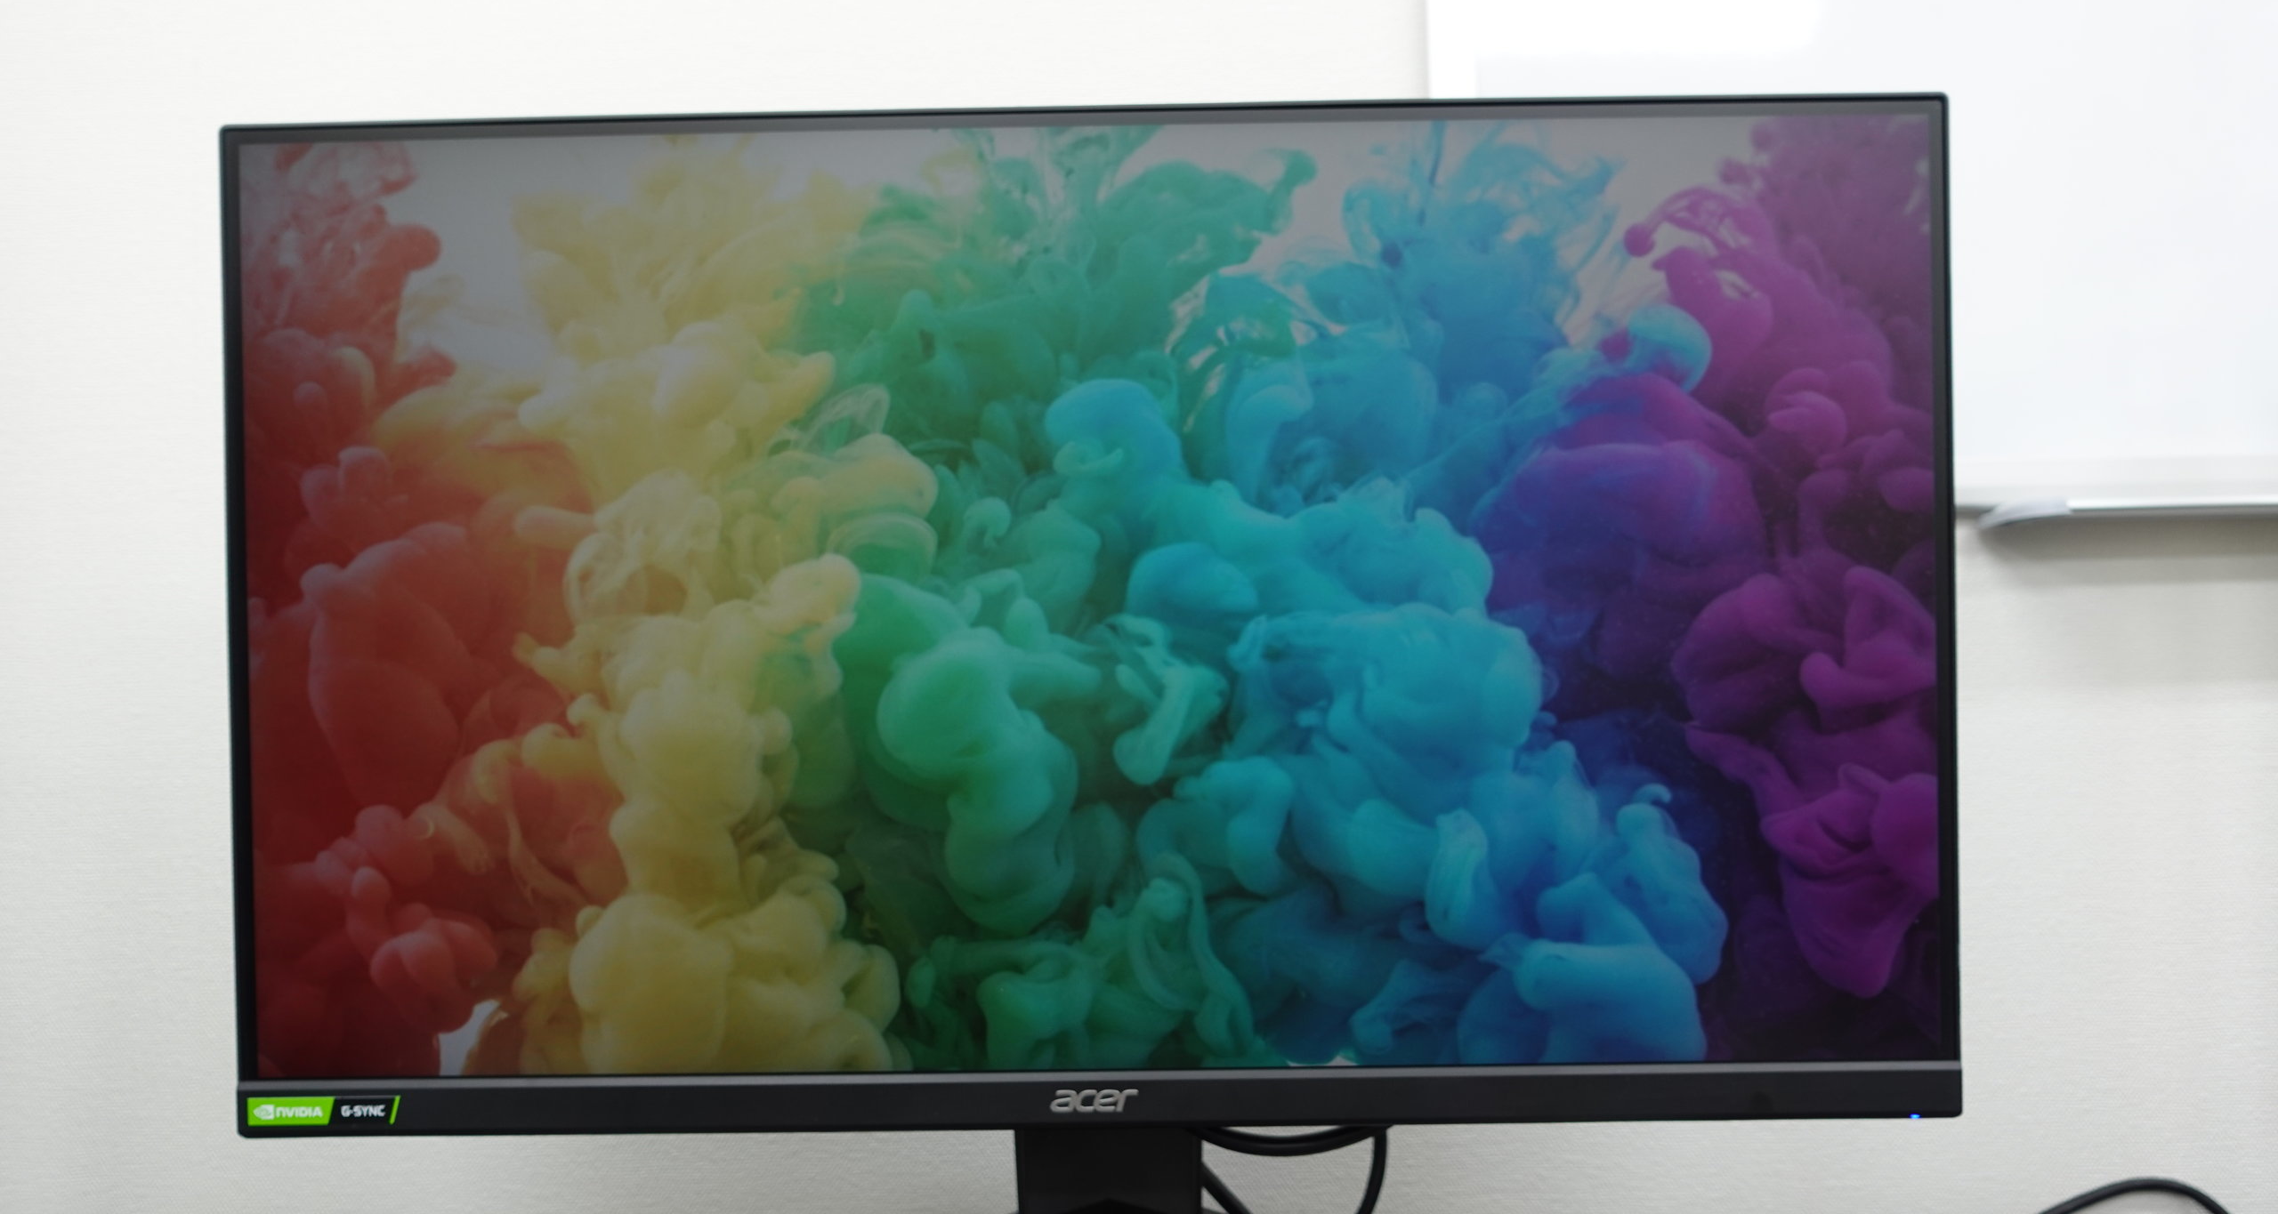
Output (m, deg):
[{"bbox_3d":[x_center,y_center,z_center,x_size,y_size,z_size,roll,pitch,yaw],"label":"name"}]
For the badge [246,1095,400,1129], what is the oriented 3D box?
[{"bbox_3d":[-0.288,0.178,0.693,0.054,0.010,0.002,-1,0,1],"label":"badge"}]

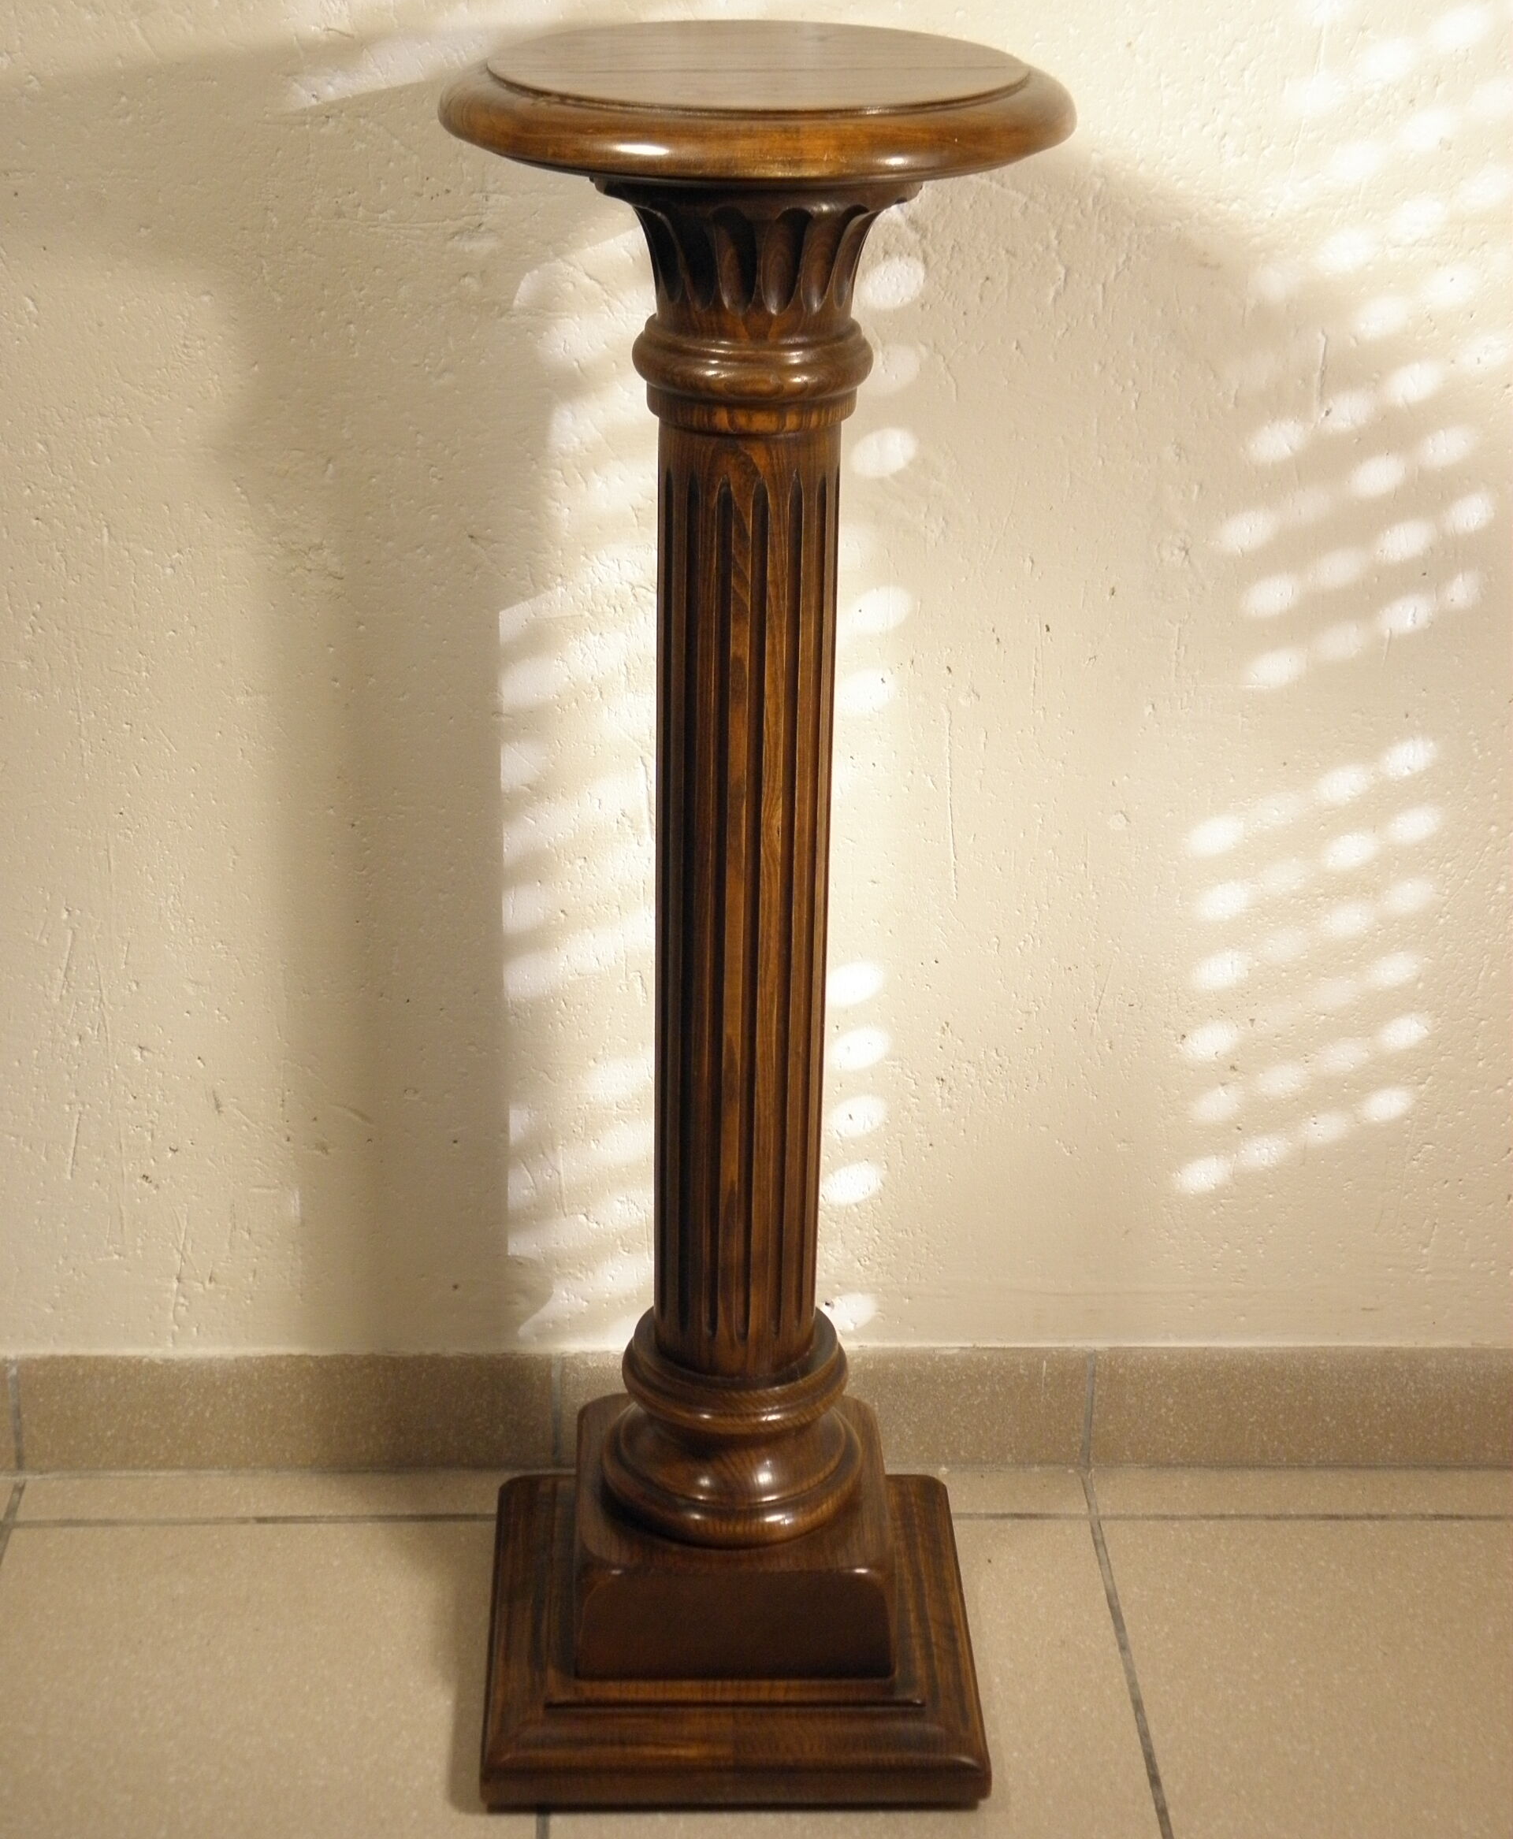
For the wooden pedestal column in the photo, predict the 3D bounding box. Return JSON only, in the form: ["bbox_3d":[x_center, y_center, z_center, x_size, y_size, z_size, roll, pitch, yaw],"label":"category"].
[{"bbox_3d":[-0.007,0.017,1.382,0.265,0.820,0.265,0,25,-2],"label":"wooden pedestal column"}]

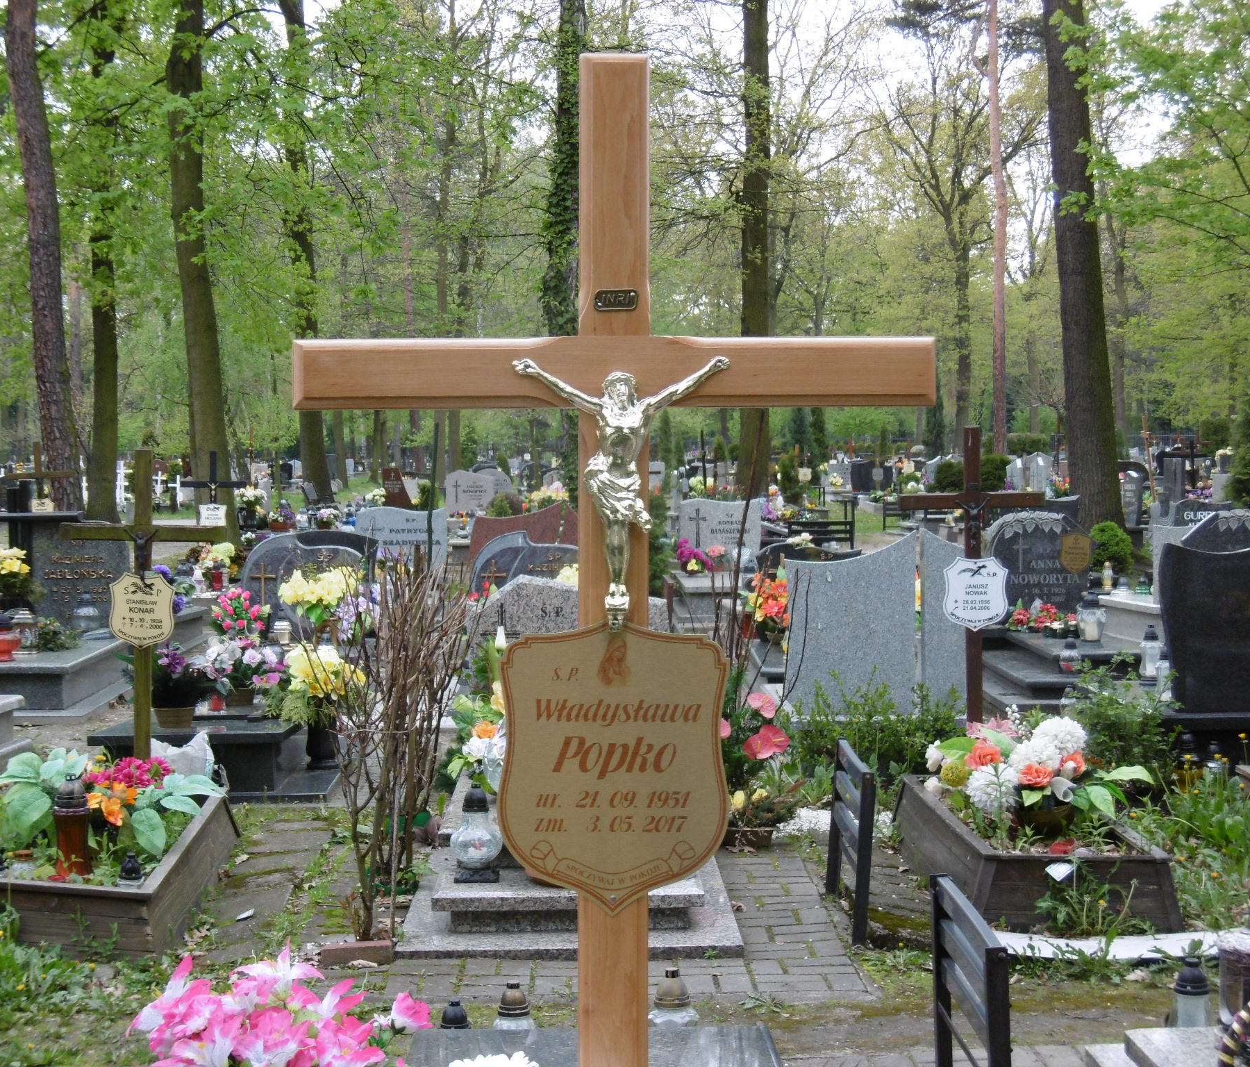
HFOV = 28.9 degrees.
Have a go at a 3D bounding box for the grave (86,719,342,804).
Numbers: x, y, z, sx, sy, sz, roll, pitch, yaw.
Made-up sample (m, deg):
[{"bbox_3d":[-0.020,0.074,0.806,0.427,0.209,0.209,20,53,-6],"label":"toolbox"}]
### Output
[{"bbox_3d":[-1.890,0.950,11.347,1.100,0.300,2.000,0,2,-1],"label":"grave"}]

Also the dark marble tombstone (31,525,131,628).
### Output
[{"bbox_3d":[-3.462,0.272,15.400,0.640,0.670,0.110,0,2,-2],"label":"dark marble tombstone"}]

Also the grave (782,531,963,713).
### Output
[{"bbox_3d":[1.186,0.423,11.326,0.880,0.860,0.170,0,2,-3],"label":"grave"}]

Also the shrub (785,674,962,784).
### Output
[{"bbox_3d":[1.147,0.906,11.200,0.830,0.520,0.500,0,2,-2],"label":"shrub"}]

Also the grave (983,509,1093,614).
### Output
[{"bbox_3d":[2.694,0.214,15.821,0.760,0.740,0.140,0,2,-1],"label":"grave"}]

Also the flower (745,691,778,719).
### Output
[{"bbox_3d":[0.537,0.675,9.534,0.125,0.105,0.070,0,2,-1],"label":"flower"}]

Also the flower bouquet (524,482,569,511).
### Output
[{"bbox_3d":[-0.862,-0.370,26.500,0.470,0.380,0.400,0,2,-2],"label":"flower bouquet"}]

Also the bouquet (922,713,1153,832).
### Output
[{"bbox_3d":[1.437,0.832,8.460,0.740,0.370,0.500,0,2,-1],"label":"bouquet"}]

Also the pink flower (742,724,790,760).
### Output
[{"bbox_3d":[0.582,0.859,10.000,0.200,0.150,0.120,0,2,-2],"label":"pink flower"}]

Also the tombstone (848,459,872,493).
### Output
[{"bbox_3d":[5.431,-1.238,53.493,0.950,0.720,0.160,0,2,-3],"label":"tombstone"}]

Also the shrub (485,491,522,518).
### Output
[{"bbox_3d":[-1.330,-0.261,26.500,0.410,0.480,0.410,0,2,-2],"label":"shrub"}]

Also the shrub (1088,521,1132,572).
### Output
[{"bbox_3d":[4.311,0.133,21.500,0.420,0.520,0.420,0,2,-2],"label":"shrub"}]

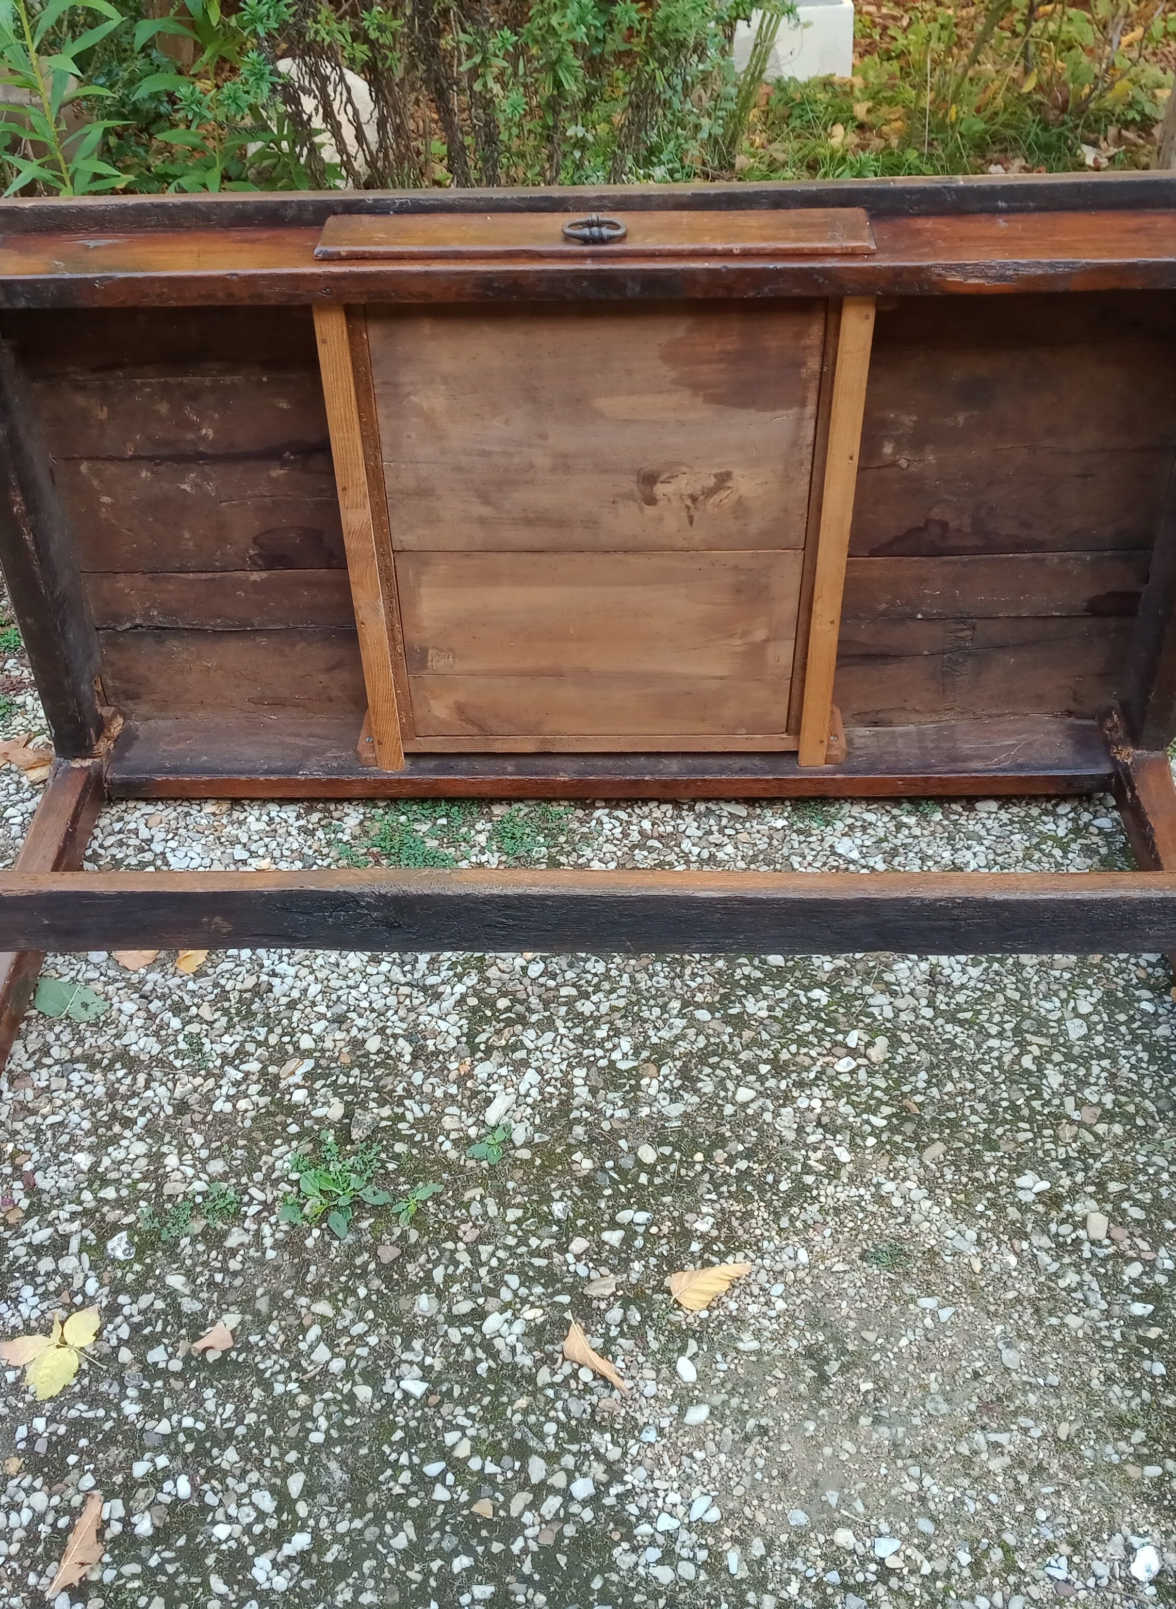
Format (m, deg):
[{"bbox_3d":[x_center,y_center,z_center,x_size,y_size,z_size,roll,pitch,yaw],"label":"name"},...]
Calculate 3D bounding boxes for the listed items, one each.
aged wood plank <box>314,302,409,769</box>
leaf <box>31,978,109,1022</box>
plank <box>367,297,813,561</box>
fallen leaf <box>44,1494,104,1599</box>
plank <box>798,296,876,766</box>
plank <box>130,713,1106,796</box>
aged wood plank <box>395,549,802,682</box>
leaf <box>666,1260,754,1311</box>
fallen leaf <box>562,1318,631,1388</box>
[{"bbox_3d":[-0.241,-0.271,1.800,0.035,0.585,0.026,0,42,2],"label":"aged wood plank"},{"bbox_3d":[-0.539,0.203,1.731,0.100,0.019,0.049,19,42,26],"label":"leaf"},{"bbox_3d":[0.009,-0.399,1.761,0.463,0.305,0.011,0,41,2],"label":"plank"},{"bbox_3d":[-0.406,0.587,1.326,0.032,0.015,0.088,6,39,10],"label":"fallen leaf"},{"bbox_3d":[0.268,-0.280,1.831,0.037,0.609,0.023,0,41,2],"label":"plank"},{"bbox_3d":[0.024,-0.056,2.069,1.226,0.031,0.106,0,41,2],"label":"plank"},{"bbox_3d":[0.014,-0.211,1.855,0.442,0.175,0.010,0,42,2],"label":"aged wood plank"},{"bbox_3d":[0.106,0.412,1.426,0.078,0.021,0.041,-9,38,-9],"label":"leaf"},{"bbox_3d":[0.005,0.477,1.444,0.030,0.018,0.080,-26,44,-27],"label":"fallen leaf"}]

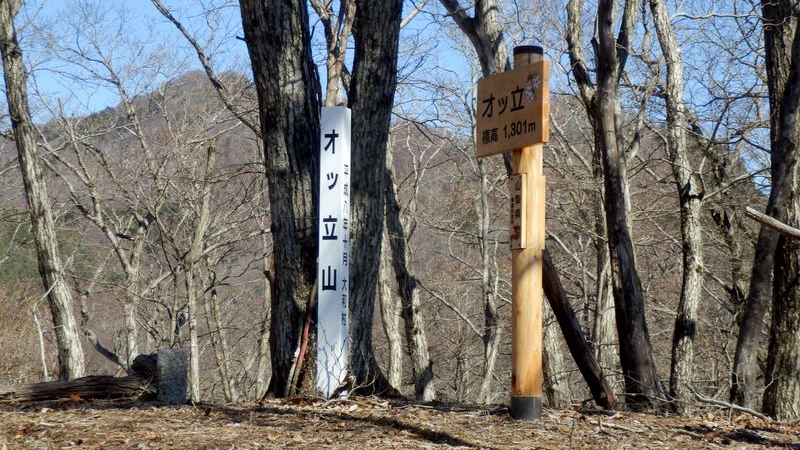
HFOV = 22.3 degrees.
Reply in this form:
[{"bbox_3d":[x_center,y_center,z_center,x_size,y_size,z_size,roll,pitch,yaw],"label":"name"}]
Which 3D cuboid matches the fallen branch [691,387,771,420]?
[{"bbox_3d":[1.637,0.890,10.100,0.027,0.027,0.532,4,10,-40],"label":"fallen branch"}]

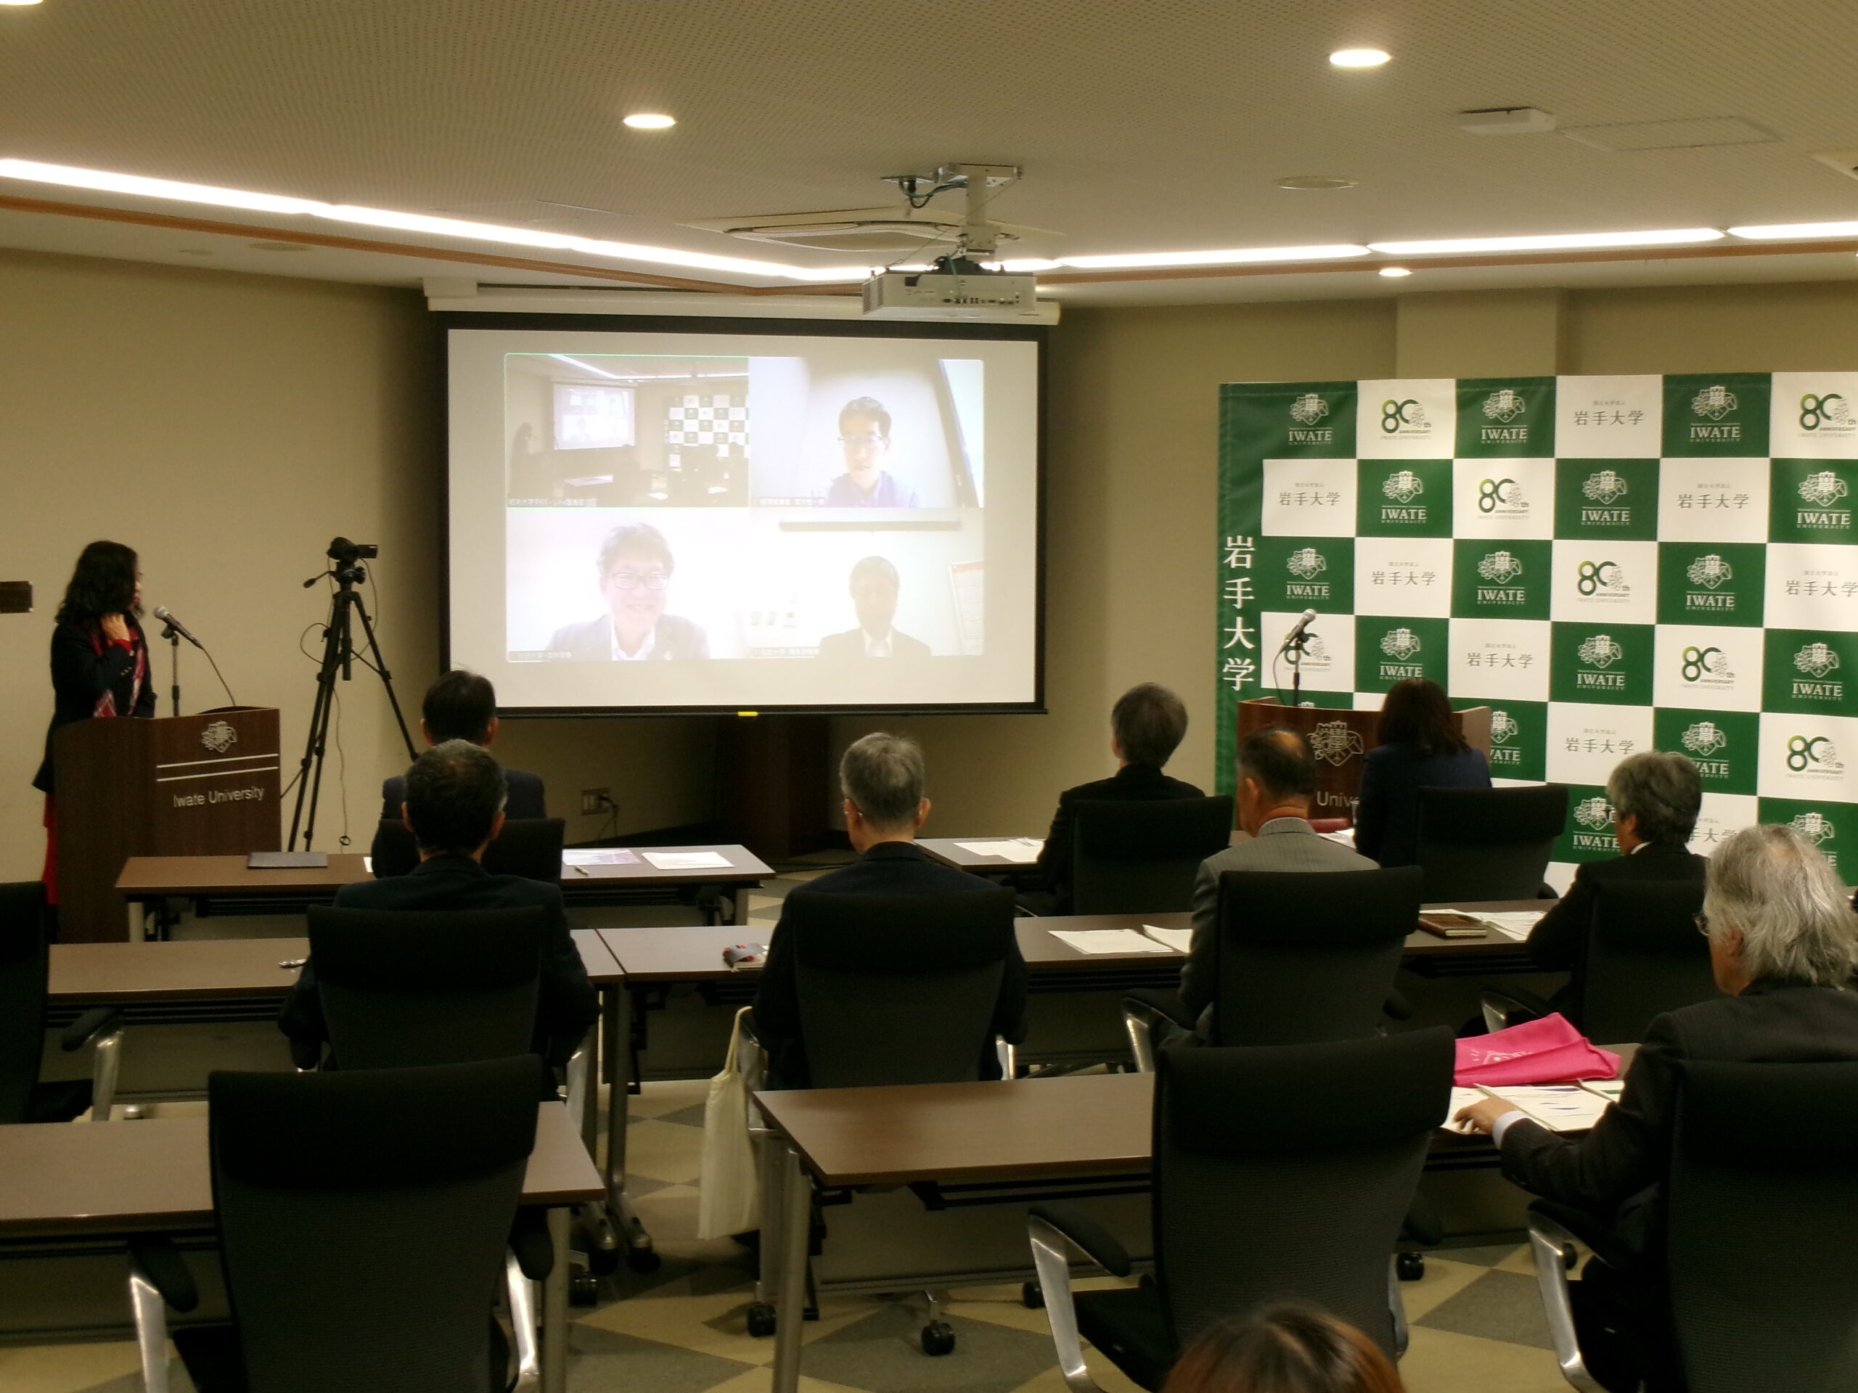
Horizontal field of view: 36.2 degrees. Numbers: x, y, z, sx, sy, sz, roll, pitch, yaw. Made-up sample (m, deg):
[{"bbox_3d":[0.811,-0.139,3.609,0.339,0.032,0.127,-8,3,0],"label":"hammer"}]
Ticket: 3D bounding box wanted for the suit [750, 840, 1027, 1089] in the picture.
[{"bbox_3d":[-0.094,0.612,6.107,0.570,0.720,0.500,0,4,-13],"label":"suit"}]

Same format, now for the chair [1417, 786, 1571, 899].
[{"bbox_3d":[1.425,0.706,8.049,0.660,0.970,0.660,-1,6,-18],"label":"chair"}]

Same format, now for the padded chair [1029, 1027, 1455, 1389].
[{"bbox_3d":[0.502,0.997,4.772,0.660,0.980,0.660,-1,6,-17],"label":"padded chair"}]

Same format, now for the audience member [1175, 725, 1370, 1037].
[{"bbox_3d":[0.740,0.686,6.581,0.540,1.270,0.750,-1,5,-15],"label":"audience member"}]

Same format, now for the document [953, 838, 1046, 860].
[{"bbox_3d":[0.261,0.460,8.579,0.300,0.010,0.400,0,4,-13],"label":"document"}]

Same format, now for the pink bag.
[{"bbox_3d":[1.140,0.663,5.504,0.390,0.120,0.260,-1,5,-15],"label":"pink bag"}]

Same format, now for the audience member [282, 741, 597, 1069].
[{"bbox_3d":[-1.026,0.716,6.053,0.640,1.280,0.750,0,5,-7],"label":"audience member"}]

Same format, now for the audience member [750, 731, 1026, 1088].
[{"bbox_3d":[-0.126,0.693,6.255,0.570,1.300,0.750,0,4,-13],"label":"audience member"}]

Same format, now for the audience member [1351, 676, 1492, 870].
[{"bbox_3d":[1.385,0.571,8.366,0.480,1.260,0.750,-1,4,-16],"label":"audience member"}]

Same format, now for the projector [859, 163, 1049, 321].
[{"bbox_3d":[0.101,-1.259,7.910,0.460,0.410,0.380,0,4,-13],"label":"projector"}]

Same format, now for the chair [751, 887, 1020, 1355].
[{"bbox_3d":[-0.087,0.861,6.196,0.660,0.980,0.660,0,5,-7],"label":"chair"}]

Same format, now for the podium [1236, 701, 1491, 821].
[{"bbox_3d":[1.587,0.530,10.340,0.880,1.040,0.520,2,4,23],"label":"podium"}]

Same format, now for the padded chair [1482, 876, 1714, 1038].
[{"bbox_3d":[1.623,0.844,6.625,0.660,0.970,0.660,-1,5,-11],"label":"padded chair"}]

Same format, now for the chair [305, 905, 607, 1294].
[{"bbox_3d":[-0.991,0.870,5.938,0.620,0.970,0.650,0,4,-8],"label":"chair"}]

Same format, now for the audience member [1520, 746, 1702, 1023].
[{"bbox_3d":[1.568,0.710,6.703,0.550,1.250,0.750,-1,4,-16],"label":"audience member"}]

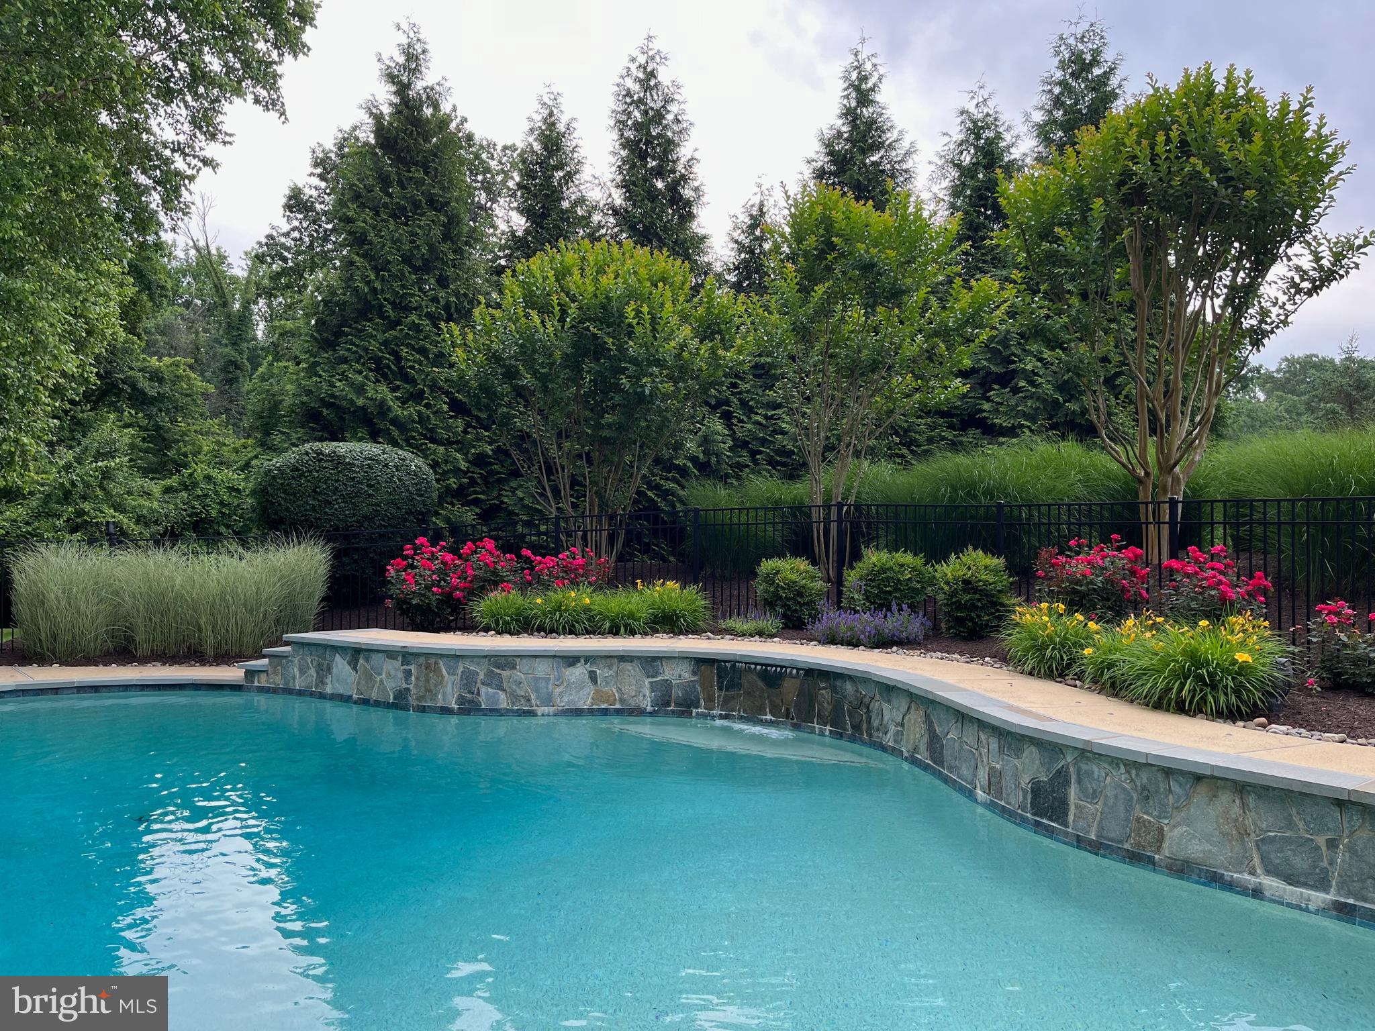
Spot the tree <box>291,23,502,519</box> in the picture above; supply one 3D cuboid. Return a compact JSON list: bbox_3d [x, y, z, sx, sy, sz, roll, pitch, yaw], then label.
[{"bbox_3d":[-4.877,-3.536,17.300,3.510,9.430,3.400,0,0,0],"label":"tree"}]

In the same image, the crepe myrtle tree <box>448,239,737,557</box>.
[{"bbox_3d":[-1.316,-1.563,14.800,4.000,4.770,3.800,0,0,0],"label":"crepe myrtle tree"}]

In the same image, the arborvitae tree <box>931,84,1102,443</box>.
[{"bbox_3d":[5.349,-3.236,17.000,2.830,7.730,2.800,0,0,0],"label":"arborvitae tree"}]

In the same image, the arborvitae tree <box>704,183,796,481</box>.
[{"bbox_3d":[1.156,-2.448,17.500,2.000,6.370,2.100,0,0,0],"label":"arborvitae tree"}]

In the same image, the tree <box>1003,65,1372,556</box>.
[{"bbox_3d":[5.907,-2.373,12.200,4.370,5.900,4.100,0,0,0],"label":"tree"}]

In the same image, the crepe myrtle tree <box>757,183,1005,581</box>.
[{"bbox_3d":[2.453,-1.690,13.100,3.150,5.060,3.100,0,0,0],"label":"crepe myrtle tree"}]

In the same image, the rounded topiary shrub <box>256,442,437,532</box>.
[{"bbox_3d":[-4.987,0.110,15.100,2.640,2.370,2.300,0,0,0],"label":"rounded topiary shrub"}]

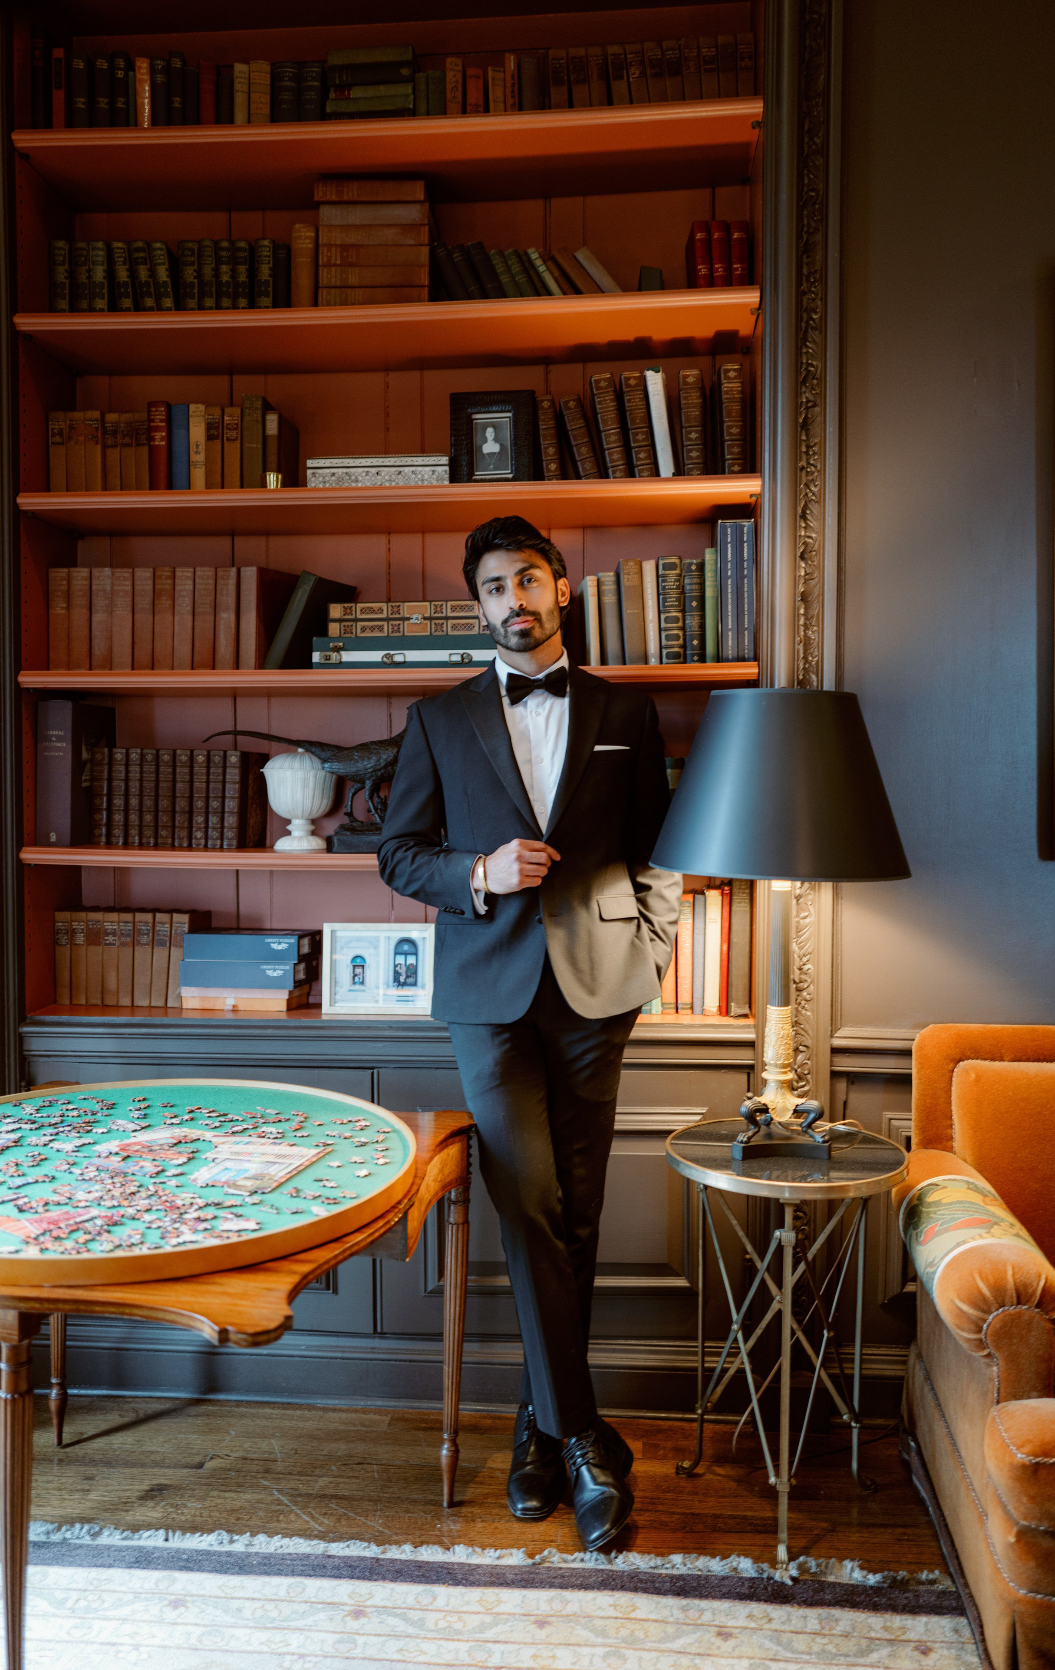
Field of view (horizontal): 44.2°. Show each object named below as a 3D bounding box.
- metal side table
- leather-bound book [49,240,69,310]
[{"bbox_3d":[0.469,0.904,2.375,0.432,0.664,0.432,0,2,5],"label":"metal side table"},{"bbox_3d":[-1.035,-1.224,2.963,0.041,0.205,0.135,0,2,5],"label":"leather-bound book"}]

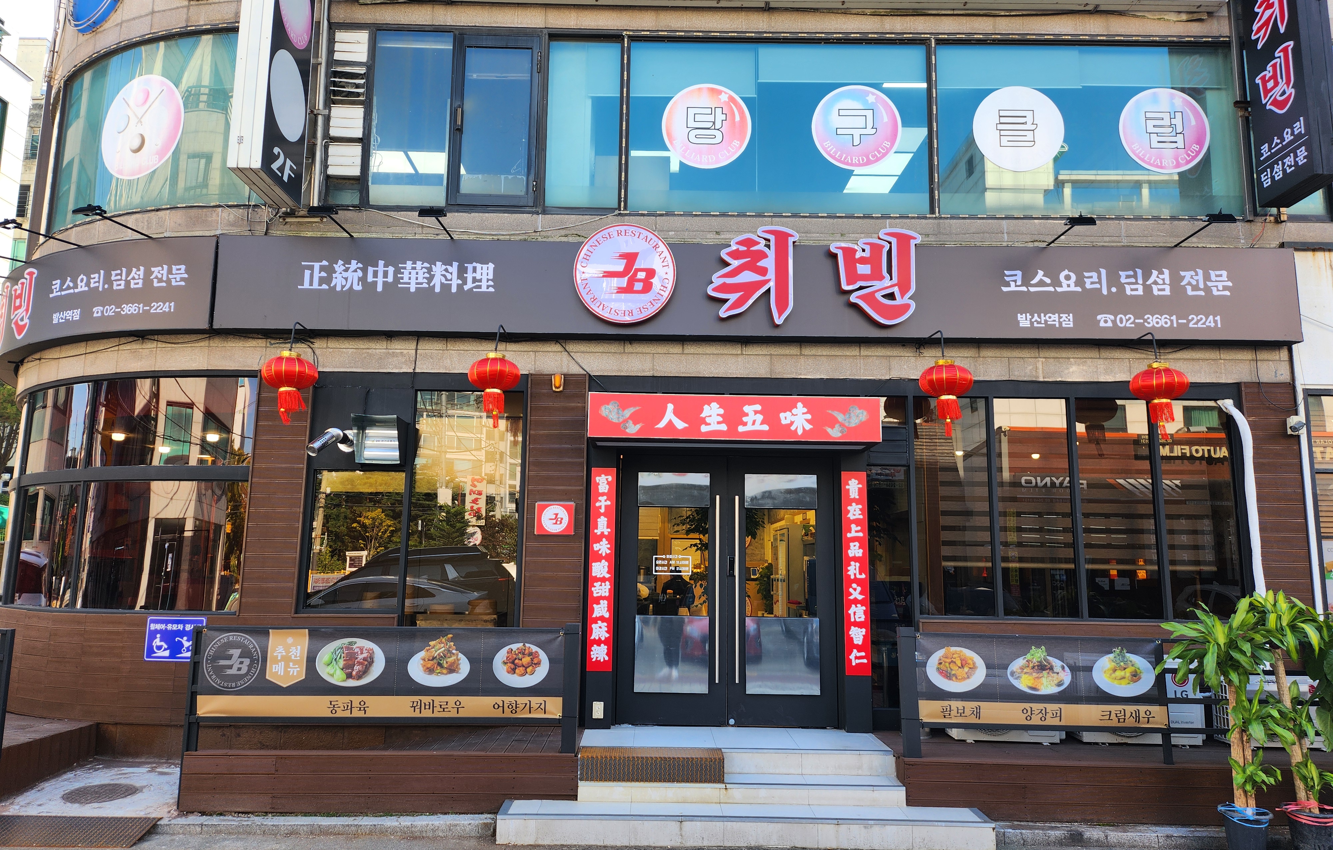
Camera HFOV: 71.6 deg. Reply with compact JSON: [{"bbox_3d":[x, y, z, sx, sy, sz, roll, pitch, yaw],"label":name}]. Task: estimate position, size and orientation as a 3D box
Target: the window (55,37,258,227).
[{"bbox_3d":[-4.765,-2.684,8.554,2.640,1.620,0.300,-2,-9,21],"label":"window"}]

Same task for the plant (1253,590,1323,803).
[{"bbox_3d":[3.936,1.797,5.763,0.540,1.500,0.500,1,-9,0],"label":"plant"}]

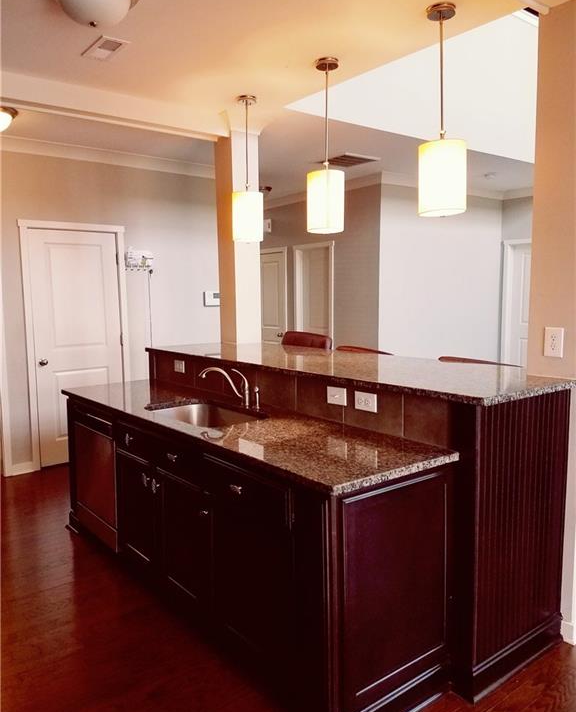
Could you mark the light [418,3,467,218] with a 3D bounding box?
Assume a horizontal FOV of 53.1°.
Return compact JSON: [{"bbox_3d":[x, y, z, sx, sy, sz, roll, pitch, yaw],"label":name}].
[{"bbox_3d":[0.707,-1.118,2.649,0.210,0.906,0.210,-1,6,0],"label":"light"}]

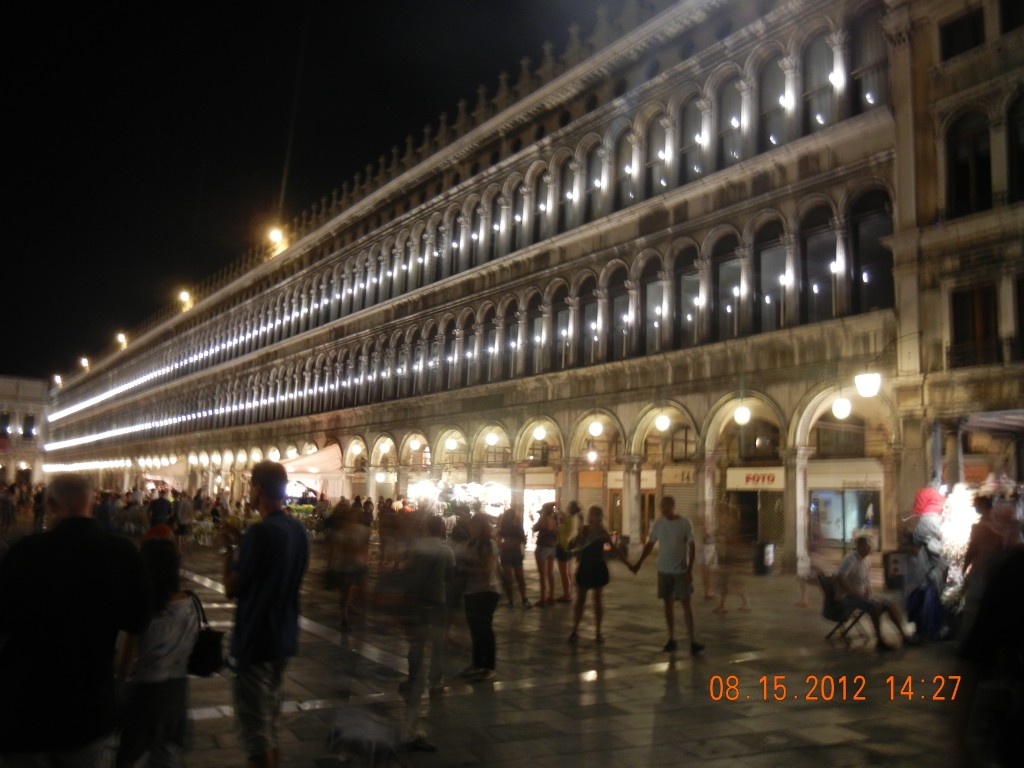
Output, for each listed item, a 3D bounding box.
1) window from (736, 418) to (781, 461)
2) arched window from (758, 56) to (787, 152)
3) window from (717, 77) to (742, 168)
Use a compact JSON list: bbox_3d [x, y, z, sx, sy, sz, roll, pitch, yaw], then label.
[{"bbox_3d":[7.765,1.748,28.023,0.200,1.320,1.700,8,-10,-34],"label":"window"},{"bbox_3d":[7.058,-7.557,24.094,0.250,2.760,1.060,7,-10,-34],"label":"arched window"},{"bbox_3d":[6.257,-7.527,25.485,0.300,2.800,1.120,8,-10,-34],"label":"window"}]

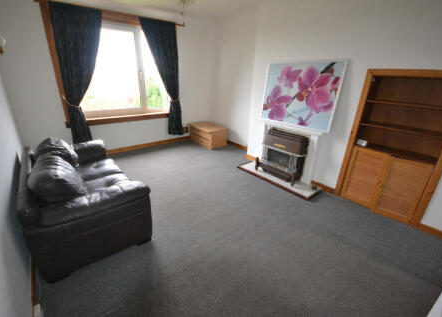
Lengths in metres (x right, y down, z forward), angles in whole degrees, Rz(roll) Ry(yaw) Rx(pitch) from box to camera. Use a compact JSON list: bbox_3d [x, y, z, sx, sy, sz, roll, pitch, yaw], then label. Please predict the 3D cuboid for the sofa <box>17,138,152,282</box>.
[{"bbox_3d":[-1.473,0.249,2.166,0.826,0.812,1.652,-14,25,-36],"label":"sofa"}]

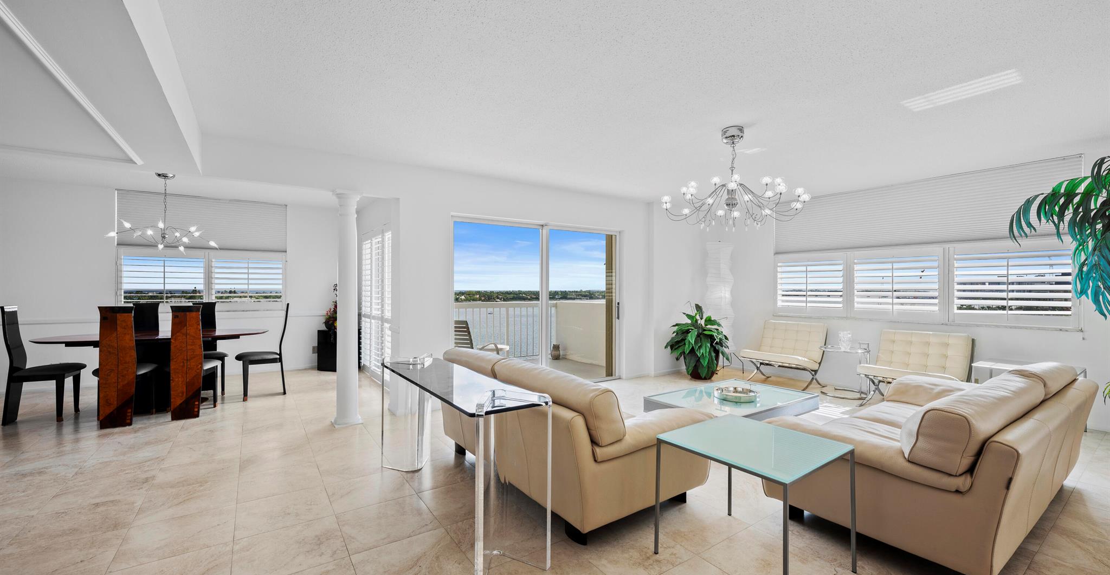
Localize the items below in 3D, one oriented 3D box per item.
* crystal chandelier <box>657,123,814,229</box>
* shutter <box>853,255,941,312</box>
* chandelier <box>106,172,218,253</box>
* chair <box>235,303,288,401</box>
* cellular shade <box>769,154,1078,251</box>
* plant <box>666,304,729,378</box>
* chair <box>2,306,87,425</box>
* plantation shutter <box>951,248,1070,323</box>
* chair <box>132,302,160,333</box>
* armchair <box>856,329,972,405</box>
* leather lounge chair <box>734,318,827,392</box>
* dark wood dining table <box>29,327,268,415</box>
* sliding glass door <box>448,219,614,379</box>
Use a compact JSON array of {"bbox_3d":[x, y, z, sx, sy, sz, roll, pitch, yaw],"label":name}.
[{"bbox_3d":[1.466,-0.889,3.552,1.114,0.806,1.114,0,0,-35],"label":"crystal chandelier"},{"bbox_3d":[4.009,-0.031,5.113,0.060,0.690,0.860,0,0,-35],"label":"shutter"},{"bbox_3d":[-4.225,-0.807,4.680,0.900,0.870,0.900,0,0,-35],"label":"chandelier"},{"bbox_3d":[-3.460,0.734,5.109,0.510,1.090,0.460,0,0,-35],"label":"chair"},{"bbox_3d":[3.935,-0.846,5.046,0.060,0.720,2.820,0,0,-35],"label":"cellular shade"},{"bbox_3d":[2.060,0.752,6.111,0.860,1.050,0.880,0,0,-35],"label":"plant"},{"bbox_3d":[-4.823,0.717,4.091,0.550,1.080,0.440,0,0,-31],"label":"chair"},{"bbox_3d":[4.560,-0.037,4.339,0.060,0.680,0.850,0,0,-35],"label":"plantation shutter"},{"bbox_3d":[-4.492,0.711,4.698,0.460,1.075,0.510,0,0,-35],"label":"chair"},{"bbox_3d":[3.787,0.891,4.556,0.780,0.780,0.770,0,0,-35],"label":"armchair"},{"bbox_3d":[2.946,0.869,5.618,0.780,0.790,0.760,0,0,-35],"label":"leather lounge chair"},{"bbox_3d":[-4.110,0.873,4.516,1.860,0.750,0.980,0,0,-35],"label":"dark wood dining table"},{"bbox_3d":[-0.117,0.259,5.326,2.420,2.040,0.100,0,0,-35],"label":"sliding glass door"}]

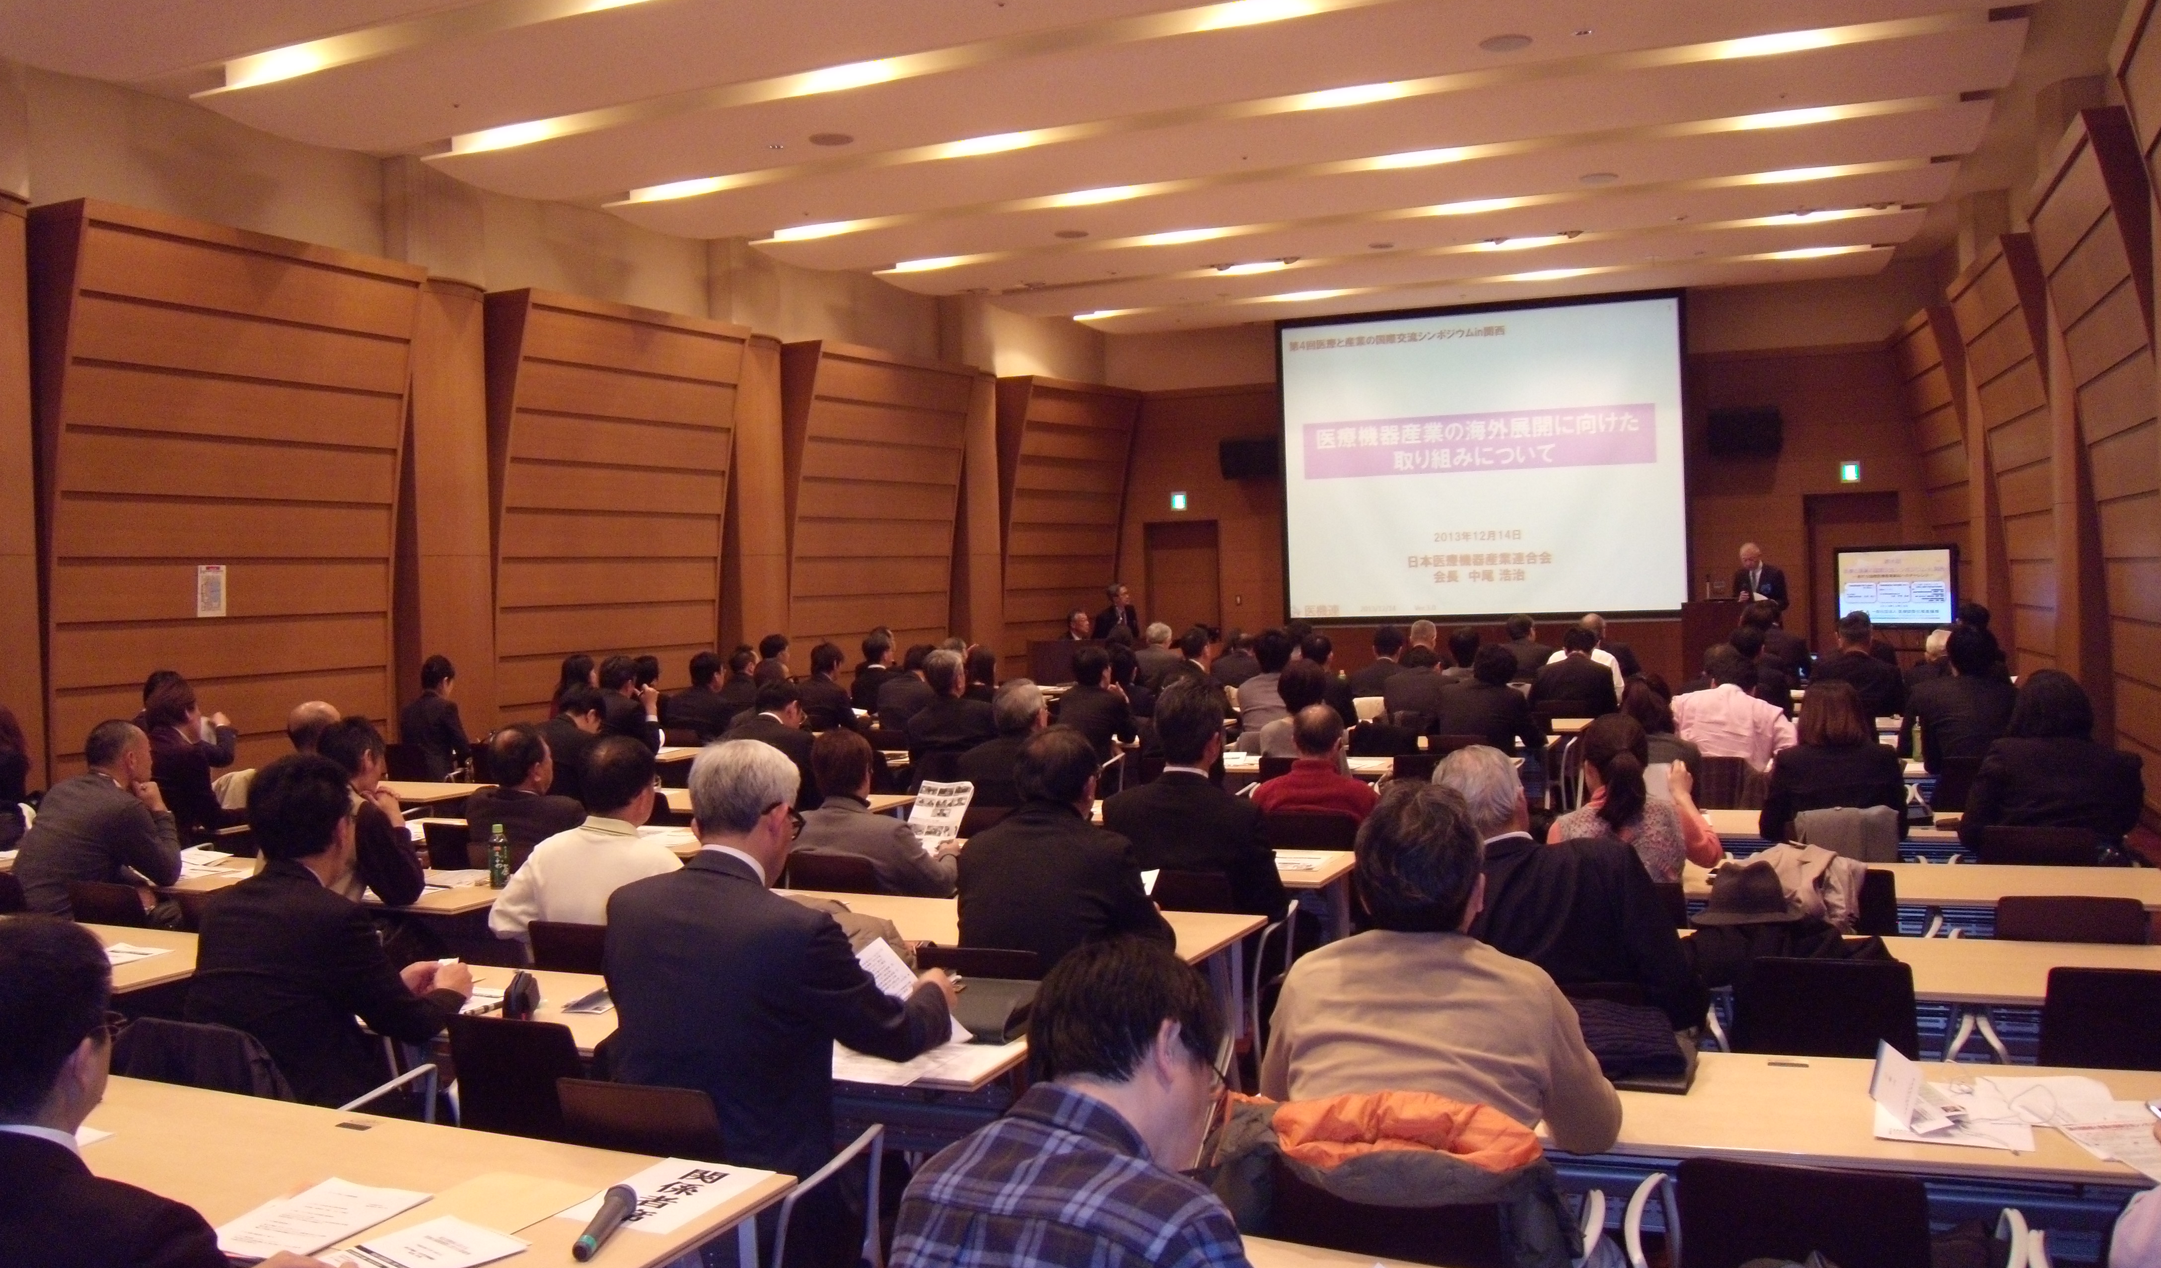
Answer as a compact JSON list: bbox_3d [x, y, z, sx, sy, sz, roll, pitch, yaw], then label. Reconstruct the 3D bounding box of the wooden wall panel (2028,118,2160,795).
[{"bbox_3d":[5.810,-0.837,9.821,0.542,3.689,2.539,-1,2,23],"label":"wooden wall panel"}]

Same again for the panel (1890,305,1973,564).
[{"bbox_3d":[8.390,-1.165,16.967,0.542,3.689,2.495,-1,2,19],"label":"panel"}]

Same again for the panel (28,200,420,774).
[{"bbox_3d":[-4.711,-0.395,9.956,0.550,3.640,2.330,0,2,24],"label":"panel"}]

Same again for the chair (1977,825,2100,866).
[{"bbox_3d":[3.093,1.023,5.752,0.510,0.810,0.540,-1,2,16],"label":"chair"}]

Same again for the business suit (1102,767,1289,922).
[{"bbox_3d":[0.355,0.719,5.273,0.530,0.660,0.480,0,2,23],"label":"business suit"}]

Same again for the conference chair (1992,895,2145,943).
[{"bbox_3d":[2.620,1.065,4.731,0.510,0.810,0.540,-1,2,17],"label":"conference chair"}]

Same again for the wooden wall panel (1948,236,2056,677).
[{"bbox_3d":[7.194,-1.003,13.371,0.542,3.689,2.582,-1,2,20],"label":"wooden wall panel"}]

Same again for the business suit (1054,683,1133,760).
[{"bbox_3d":[0.063,0.599,10.100,0.470,0.670,0.400,0,2,28],"label":"business suit"}]

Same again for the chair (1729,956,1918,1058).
[{"bbox_3d":[1.636,1.103,3.939,0.560,0.840,0.560,-1,2,14],"label":"chair"}]

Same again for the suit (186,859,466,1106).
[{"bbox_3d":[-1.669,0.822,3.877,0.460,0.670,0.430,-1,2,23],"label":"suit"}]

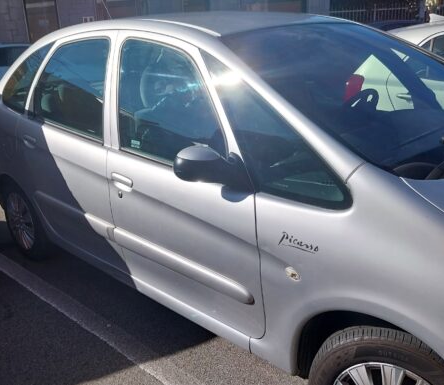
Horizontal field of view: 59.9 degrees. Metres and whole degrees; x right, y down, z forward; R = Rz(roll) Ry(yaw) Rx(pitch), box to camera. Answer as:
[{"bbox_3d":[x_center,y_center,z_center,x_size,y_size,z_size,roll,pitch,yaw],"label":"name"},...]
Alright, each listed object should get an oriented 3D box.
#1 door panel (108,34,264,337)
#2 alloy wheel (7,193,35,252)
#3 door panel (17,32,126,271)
[{"bbox_3d":[-0.144,-0.093,1.696,0.965,1.205,0.255,15,21,38],"label":"door panel"},{"bbox_3d":[-1.462,0.199,2.933,0.431,0.431,0.167,15,21,38],"label":"alloy wheel"},{"bbox_3d":[-0.886,-0.297,2.306,1.215,1.215,0.265,15,21,38],"label":"door panel"}]

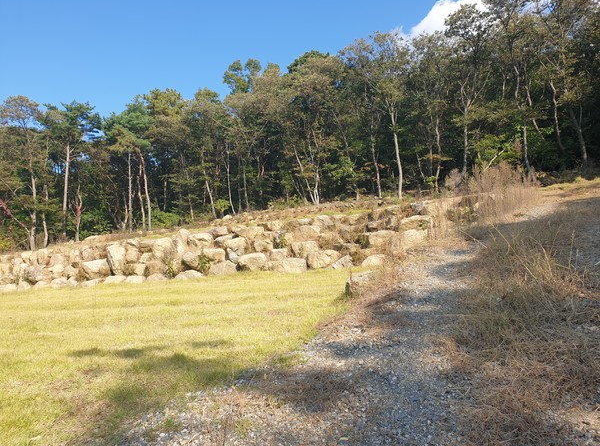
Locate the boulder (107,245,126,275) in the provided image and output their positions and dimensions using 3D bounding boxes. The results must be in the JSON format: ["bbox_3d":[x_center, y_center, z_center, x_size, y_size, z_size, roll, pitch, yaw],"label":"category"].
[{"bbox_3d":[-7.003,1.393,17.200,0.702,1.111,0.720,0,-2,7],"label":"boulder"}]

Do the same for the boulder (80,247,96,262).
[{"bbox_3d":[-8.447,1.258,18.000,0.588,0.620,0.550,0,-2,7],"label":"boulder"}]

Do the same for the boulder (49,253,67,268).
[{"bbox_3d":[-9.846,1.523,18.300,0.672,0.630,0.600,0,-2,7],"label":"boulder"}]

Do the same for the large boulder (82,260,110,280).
[{"bbox_3d":[-7.766,1.775,17.200,0.942,0.823,0.800,-1,-3,0],"label":"large boulder"}]

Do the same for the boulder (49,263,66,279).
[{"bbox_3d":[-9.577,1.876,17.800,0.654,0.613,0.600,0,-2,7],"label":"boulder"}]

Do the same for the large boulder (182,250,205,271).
[{"bbox_3d":[-4.107,1.439,17.300,0.748,0.752,0.700,-1,-3,0],"label":"large boulder"}]

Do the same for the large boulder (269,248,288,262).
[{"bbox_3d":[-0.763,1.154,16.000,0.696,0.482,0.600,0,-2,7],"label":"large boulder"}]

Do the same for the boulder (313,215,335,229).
[{"bbox_3d":[1.022,-0.065,19.600,0.943,0.597,0.750,-1,-3,0],"label":"boulder"}]

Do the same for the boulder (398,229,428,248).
[{"bbox_3d":[3.929,0.536,15.600,0.990,0.660,0.740,-3,-1,-3],"label":"boulder"}]

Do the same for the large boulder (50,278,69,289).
[{"bbox_3d":[-9.071,2.282,17.000,0.576,0.420,0.550,-1,-3,0],"label":"large boulder"}]

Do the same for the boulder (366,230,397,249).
[{"bbox_3d":[2.893,0.586,16.000,1.010,0.610,0.730,-3,-1,-3],"label":"boulder"}]

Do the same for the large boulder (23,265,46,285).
[{"bbox_3d":[-8.718,1.691,14.800,0.750,0.620,0.620,-3,-1,-3],"label":"large boulder"}]

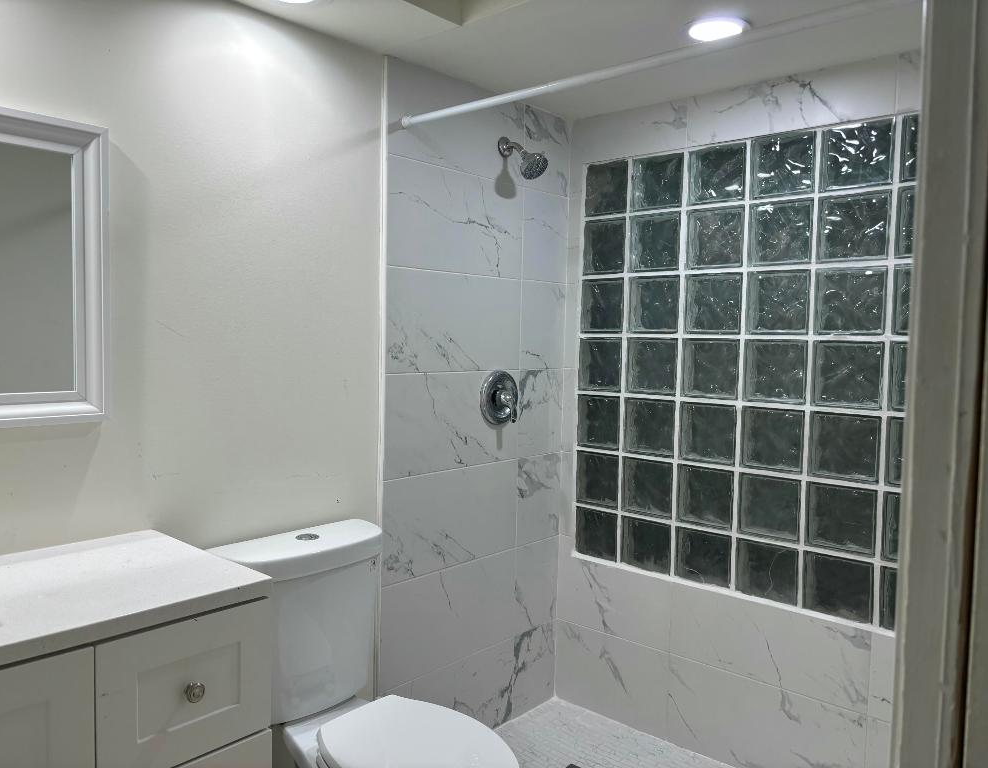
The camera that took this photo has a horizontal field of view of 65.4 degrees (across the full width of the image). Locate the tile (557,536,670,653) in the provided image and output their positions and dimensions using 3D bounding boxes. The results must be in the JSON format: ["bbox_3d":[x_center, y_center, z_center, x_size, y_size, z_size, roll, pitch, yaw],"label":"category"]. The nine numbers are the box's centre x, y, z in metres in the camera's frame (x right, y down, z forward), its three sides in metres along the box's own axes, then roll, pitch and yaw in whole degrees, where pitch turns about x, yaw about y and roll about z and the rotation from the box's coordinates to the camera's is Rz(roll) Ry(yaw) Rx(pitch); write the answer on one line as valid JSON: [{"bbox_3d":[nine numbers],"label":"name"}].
[{"bbox_3d":[0.414,0.721,2.679,0.460,0.304,0.010,4,4,42],"label":"tile"}]

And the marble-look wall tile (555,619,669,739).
[{"bbox_3d":[0.408,1.023,2.696,0.460,0.299,0.010,4,4,42],"label":"marble-look wall tile"}]

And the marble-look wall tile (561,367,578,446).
[{"bbox_3d":[0.280,0.095,2.784,0.065,0.299,0.012,4,4,41],"label":"marble-look wall tile"}]

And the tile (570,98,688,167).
[{"bbox_3d":[0.446,-0.842,2.600,0.459,0.167,0.012,4,4,41],"label":"tile"}]

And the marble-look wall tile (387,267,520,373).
[{"bbox_3d":[-0.112,-0.189,2.372,0.010,0.304,0.593,4,4,42],"label":"marble-look wall tile"}]

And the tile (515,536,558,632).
[{"bbox_3d":[0.152,0.715,2.746,0.012,0.313,0.249,4,4,41],"label":"tile"}]

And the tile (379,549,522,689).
[{"bbox_3d":[-0.130,0.726,2.426,0.012,0.308,0.602,4,4,41],"label":"tile"}]

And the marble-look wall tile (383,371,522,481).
[{"bbox_3d":[-0.117,0.116,2.390,0.010,0.304,0.593,4,4,42],"label":"marble-look wall tile"}]

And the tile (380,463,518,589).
[{"bbox_3d":[-0.122,0.421,2.408,0.010,0.304,0.593,4,4,42],"label":"tile"}]

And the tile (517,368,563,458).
[{"bbox_3d":[0.165,0.100,2.711,0.012,0.301,0.249,4,4,41],"label":"tile"}]

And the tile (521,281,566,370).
[{"bbox_3d":[0.171,-0.203,2.694,0.012,0.305,0.249,4,4,41],"label":"tile"}]

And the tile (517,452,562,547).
[{"bbox_3d":[0.158,0.408,2.721,0.010,0.304,0.245,4,4,42],"label":"tile"}]

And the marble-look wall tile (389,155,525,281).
[{"bbox_3d":[-0.105,-0.491,2.357,0.012,0.306,0.602,4,4,41],"label":"marble-look wall tile"}]

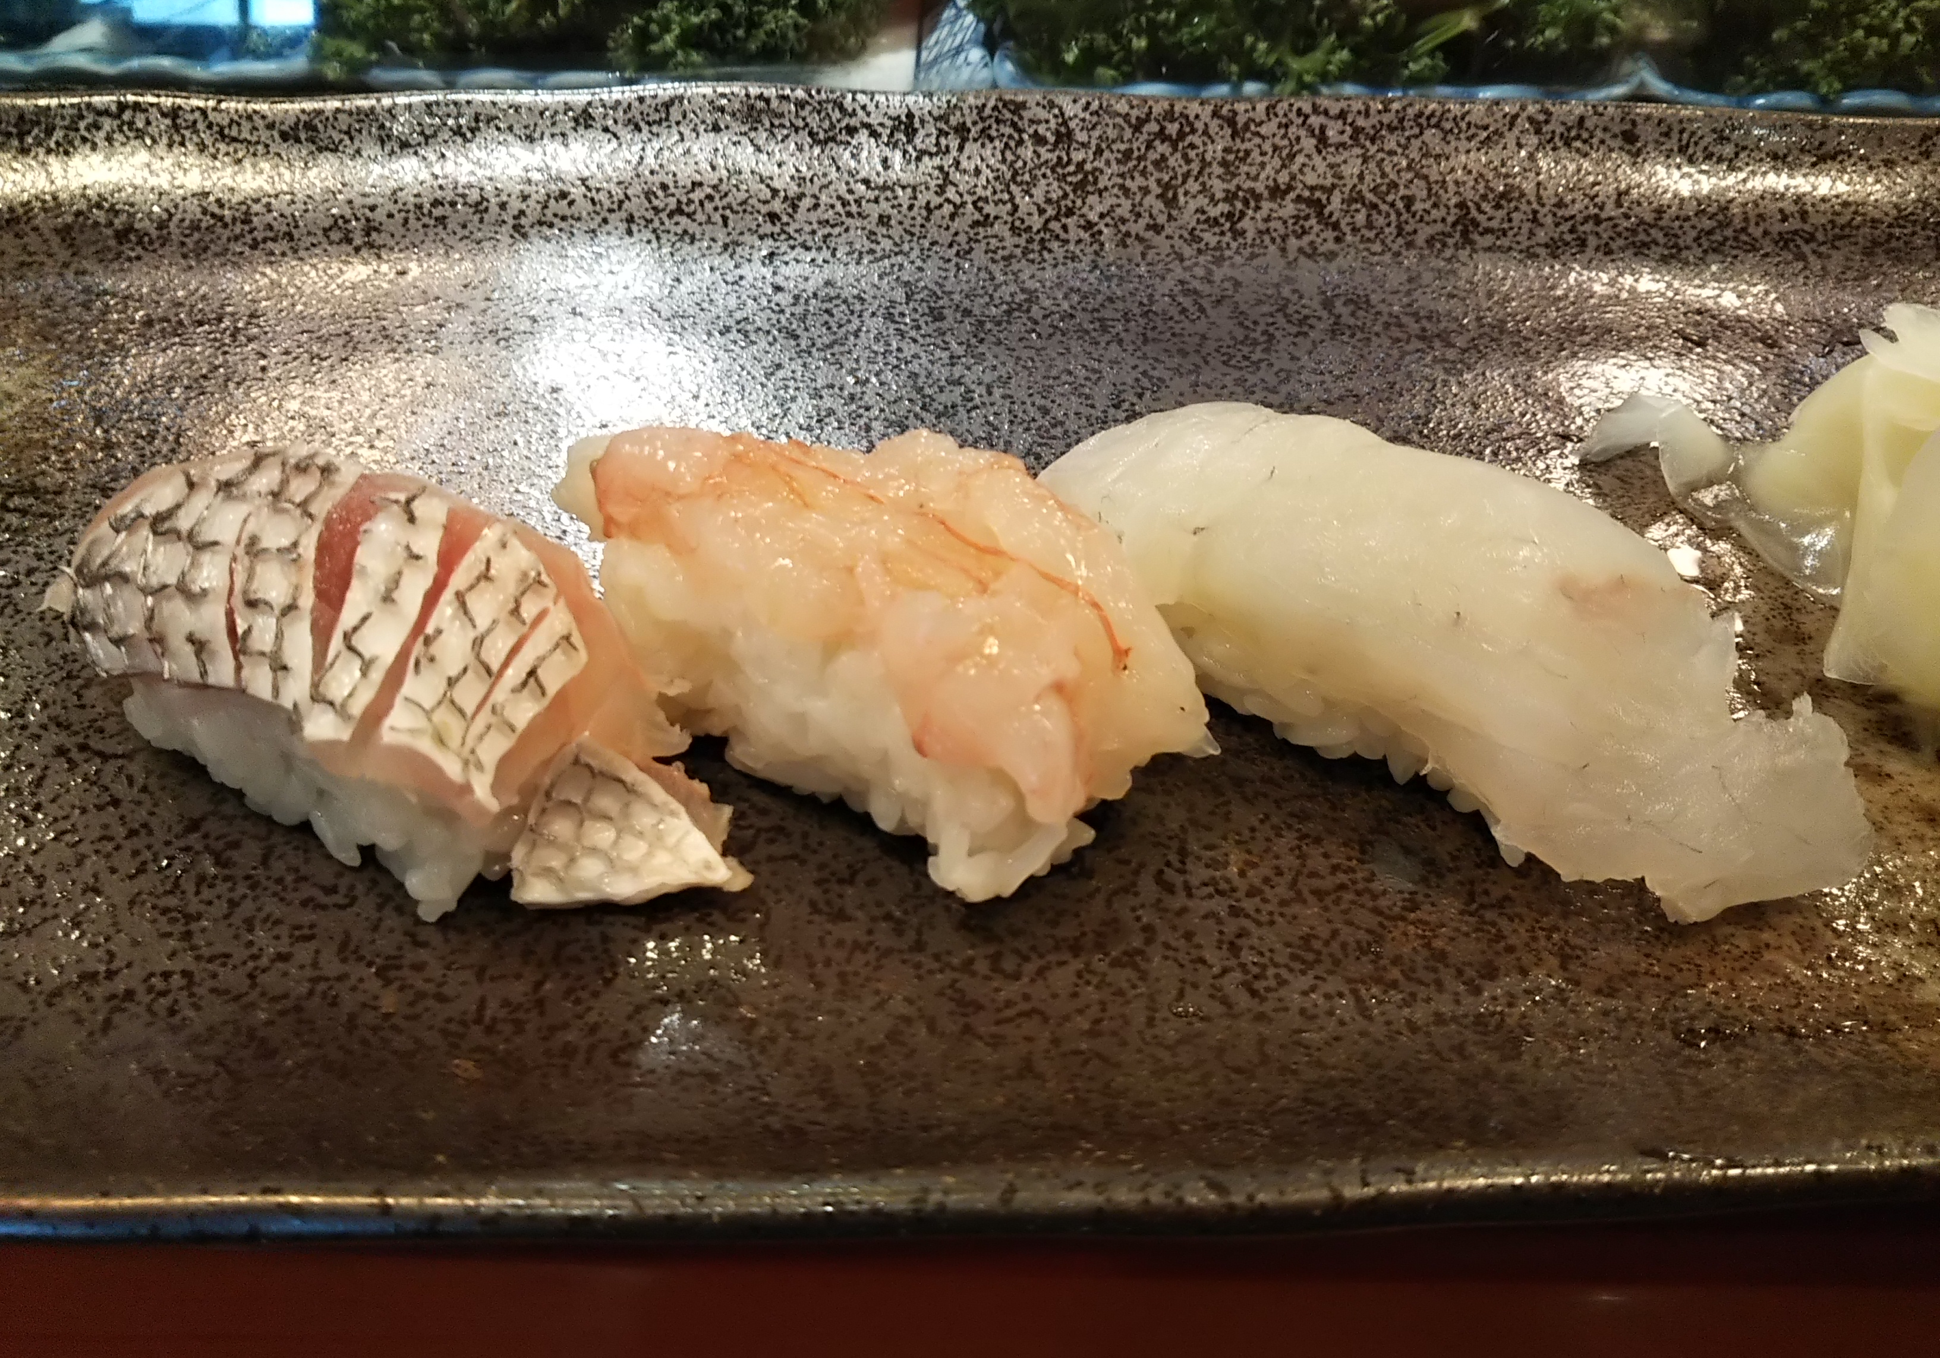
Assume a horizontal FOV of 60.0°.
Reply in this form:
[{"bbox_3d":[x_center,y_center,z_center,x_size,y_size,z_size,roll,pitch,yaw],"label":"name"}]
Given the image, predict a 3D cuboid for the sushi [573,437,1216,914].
[{"bbox_3d":[-0.008,-0.005,0.166,0.064,0.030,0.035,27,53,23],"label":"sushi"}]

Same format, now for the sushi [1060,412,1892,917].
[{"bbox_3d":[0.048,-0.004,0.166,0.083,0.028,0.030,29,53,24],"label":"sushi"}]

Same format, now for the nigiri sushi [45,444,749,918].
[{"bbox_3d":[-0.056,0.000,0.162,0.068,0.029,0.033,25,52,21],"label":"nigiri sushi"}]

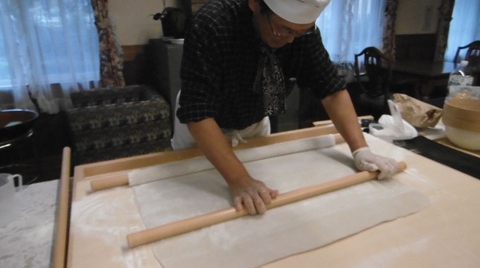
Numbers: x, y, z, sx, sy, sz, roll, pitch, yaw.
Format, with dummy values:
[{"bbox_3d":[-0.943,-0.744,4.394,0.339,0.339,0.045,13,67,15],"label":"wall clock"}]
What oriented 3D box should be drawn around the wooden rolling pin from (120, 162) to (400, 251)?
[{"bbox_3d":[0.151,0.179,0.945,0.900,0.031,0.031,-10,21,-24],"label":"wooden rolling pin"}]

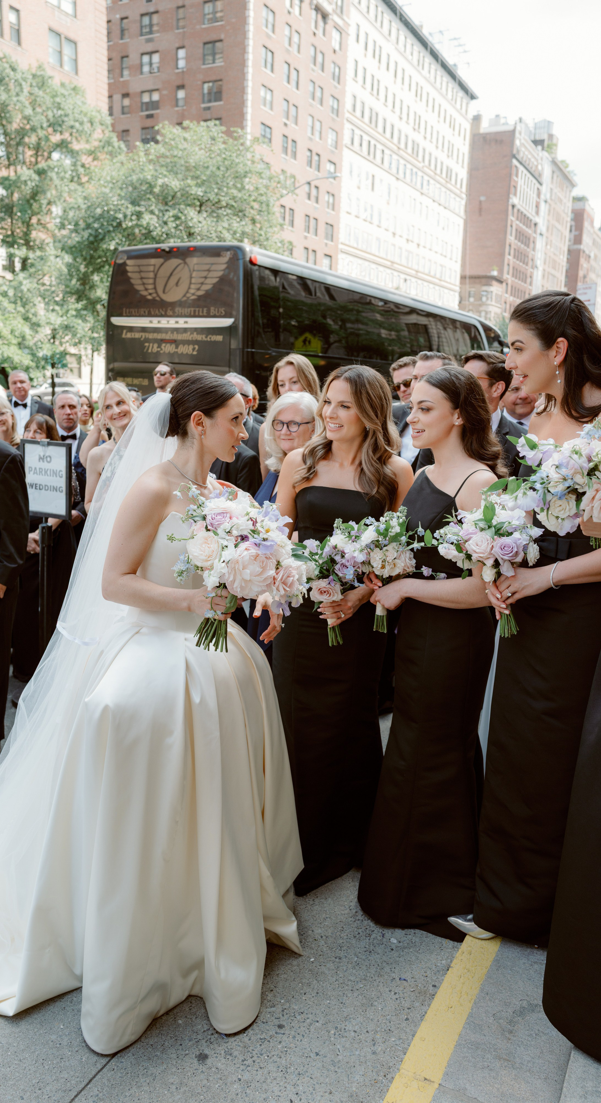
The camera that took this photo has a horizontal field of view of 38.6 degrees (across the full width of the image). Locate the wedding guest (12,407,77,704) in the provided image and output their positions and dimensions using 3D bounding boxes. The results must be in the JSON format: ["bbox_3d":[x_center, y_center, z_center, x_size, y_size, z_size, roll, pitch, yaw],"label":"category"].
[{"bbox_3d":[-1.422,0.000,4.667,0.470,1.550,0.320,3,12,6],"label":"wedding guest"}]

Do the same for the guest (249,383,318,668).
[{"bbox_3d":[-0.065,0.205,3.250,0.460,1.610,0.300,3,11,5],"label":"guest"}]

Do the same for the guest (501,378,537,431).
[{"bbox_3d":[1.054,-0.044,4.430,0.540,1.790,0.330,3,12,7],"label":"guest"}]

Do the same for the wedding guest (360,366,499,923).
[{"bbox_3d":[0.393,0.318,2.560,0.400,1.690,0.420,-5,13,-33],"label":"wedding guest"}]

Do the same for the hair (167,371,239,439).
[{"bbox_3d":[-0.235,-0.354,2.080,0.180,0.170,0.165,0,11,-12],"label":"hair"}]

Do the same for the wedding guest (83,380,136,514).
[{"bbox_3d":[-1.016,-0.062,4.721,0.450,1.700,0.300,-2,12,-17],"label":"wedding guest"}]

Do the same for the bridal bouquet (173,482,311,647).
[{"bbox_3d":[-0.153,0.037,2.100,0.330,0.385,0.280,-1,12,-14],"label":"bridal bouquet"}]

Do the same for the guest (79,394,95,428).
[{"bbox_3d":[-1.642,-0.399,6.663,0.460,1.620,0.300,4,12,11],"label":"guest"}]

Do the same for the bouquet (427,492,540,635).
[{"bbox_3d":[0.426,0.027,1.970,0.240,0.330,0.220,7,23,37],"label":"bouquet"}]

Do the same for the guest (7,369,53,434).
[{"bbox_3d":[-2.050,-0.436,6.380,0.540,1.790,0.330,-1,12,-12],"label":"guest"}]

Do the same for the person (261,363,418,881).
[{"bbox_3d":[0.115,0.270,2.740,0.470,1.700,0.390,5,11,16],"label":"person"}]

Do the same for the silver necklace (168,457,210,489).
[{"bbox_3d":[-0.272,-0.192,2.110,0.115,0.080,0.130,4,11,9],"label":"silver necklace"}]

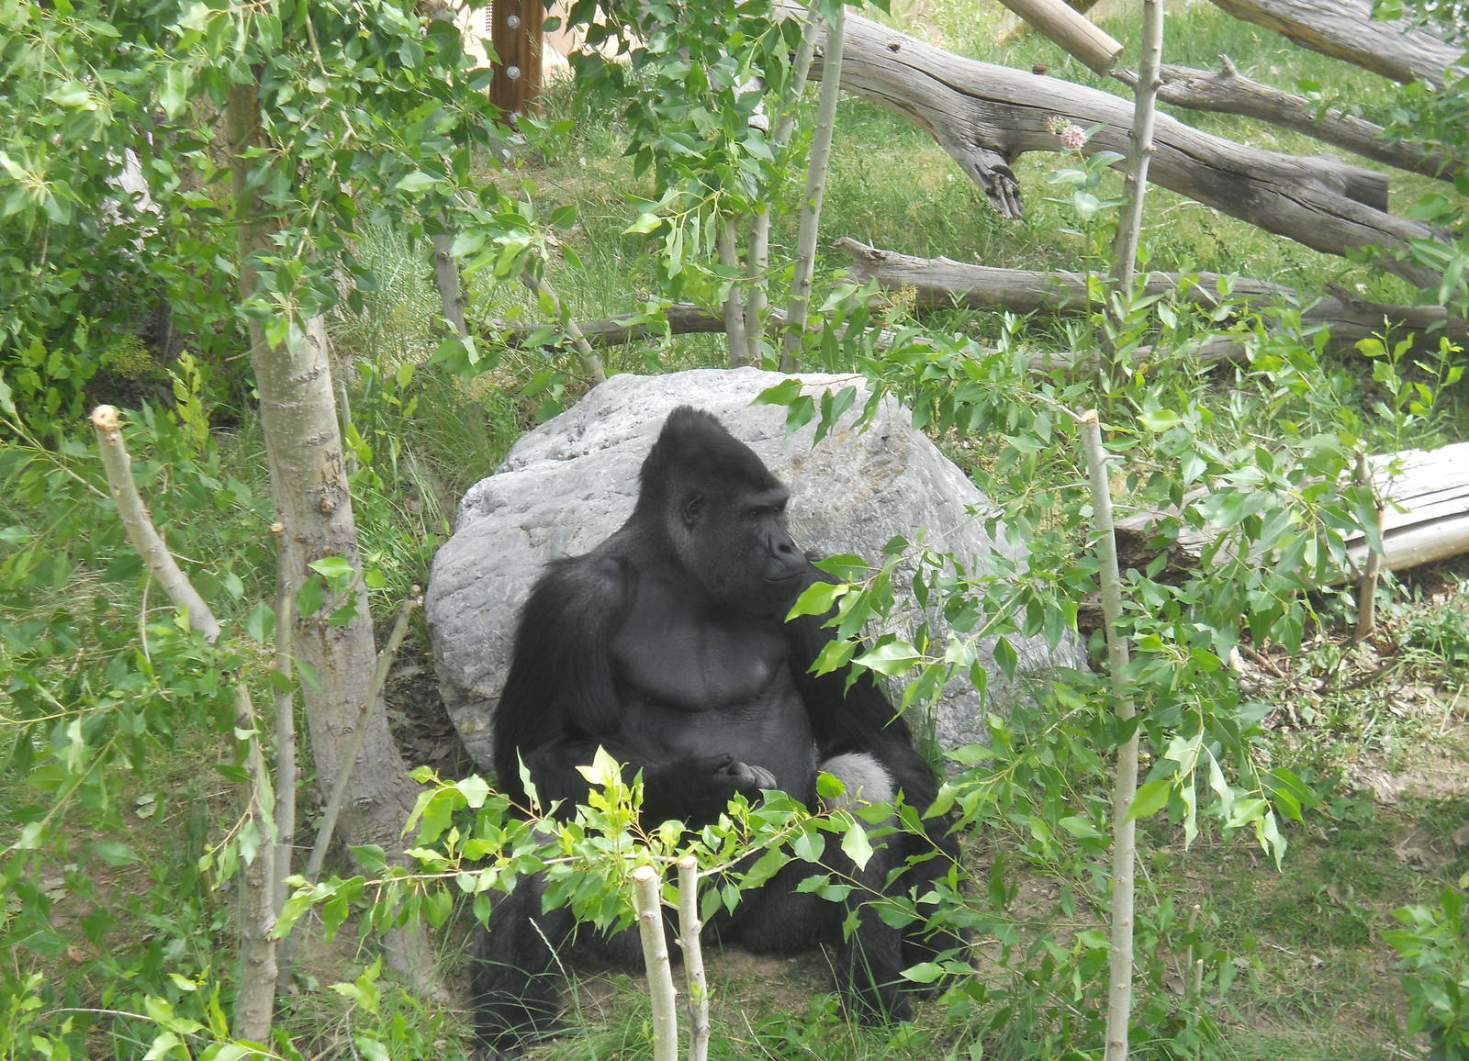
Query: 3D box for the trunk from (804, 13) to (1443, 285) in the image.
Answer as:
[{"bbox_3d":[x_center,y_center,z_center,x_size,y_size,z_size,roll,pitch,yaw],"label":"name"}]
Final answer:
[{"bbox_3d":[1.466,-1.432,13.625,2.590,0.480,0.420,19,0,19],"label":"trunk"}]

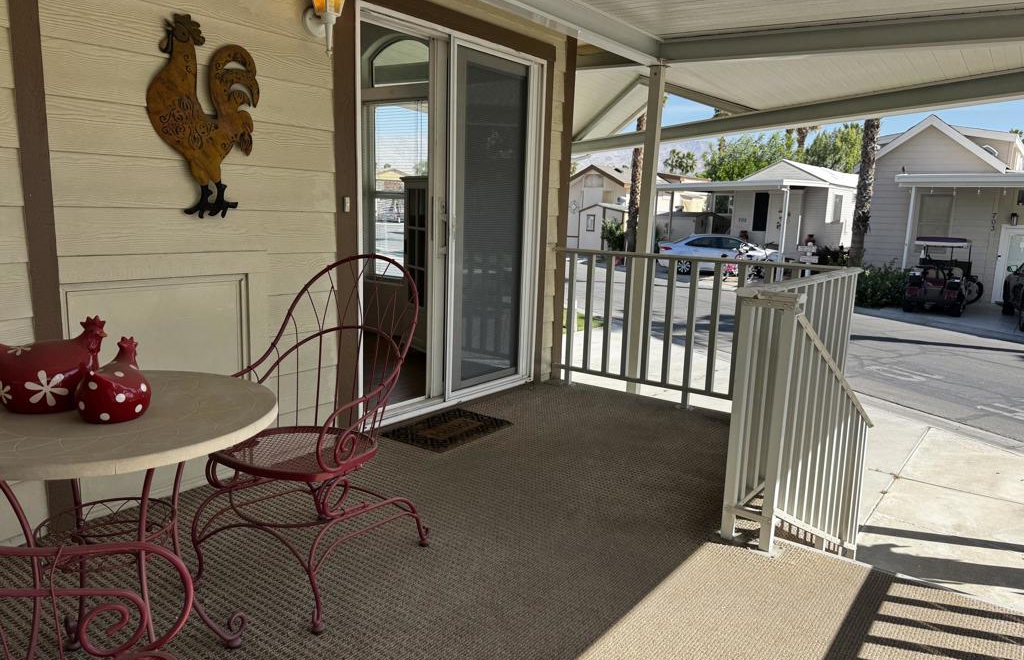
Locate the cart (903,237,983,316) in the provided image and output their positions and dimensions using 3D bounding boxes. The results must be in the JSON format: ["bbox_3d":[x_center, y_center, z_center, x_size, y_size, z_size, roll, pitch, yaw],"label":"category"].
[{"bbox_3d":[10.209,-1.322,16.910,1.200,1.770,2.400,8,12,34],"label":"cart"}]

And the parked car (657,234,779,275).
[{"bbox_3d":[7.663,-2.784,26.298,4.600,1.450,1.810,5,10,17],"label":"parked car"}]

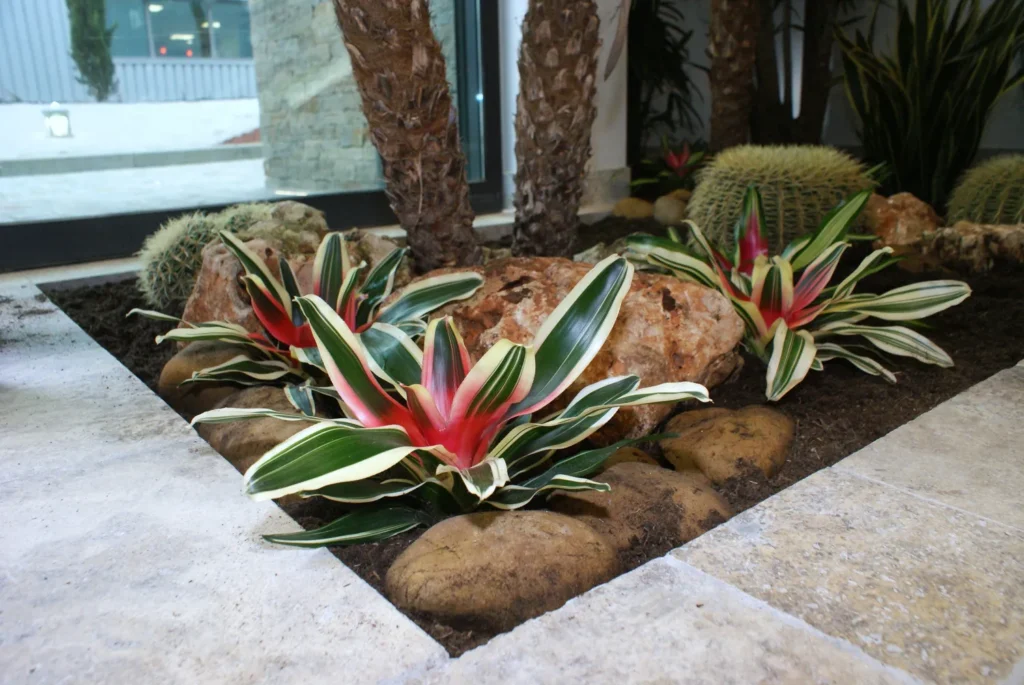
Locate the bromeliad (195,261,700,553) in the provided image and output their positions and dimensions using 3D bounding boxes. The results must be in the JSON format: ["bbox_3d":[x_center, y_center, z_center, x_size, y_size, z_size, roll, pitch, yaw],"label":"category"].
[{"bbox_3d":[-0.064,0.049,0.869,0.549,0.287,0.471,-2,16,0],"label":"bromeliad"}]

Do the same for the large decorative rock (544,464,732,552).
[{"bbox_3d":[0.160,0.206,0.955,0.225,0.085,0.160,3,16,17],"label":"large decorative rock"}]

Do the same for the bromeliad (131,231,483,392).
[{"bbox_3d":[-0.351,-0.050,1.312,0.574,0.262,0.471,-2,16,0],"label":"bromeliad"}]

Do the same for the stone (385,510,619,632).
[{"bbox_3d":[-0.011,0.214,0.729,0.222,0.096,0.138,1,16,12],"label":"stone"}]

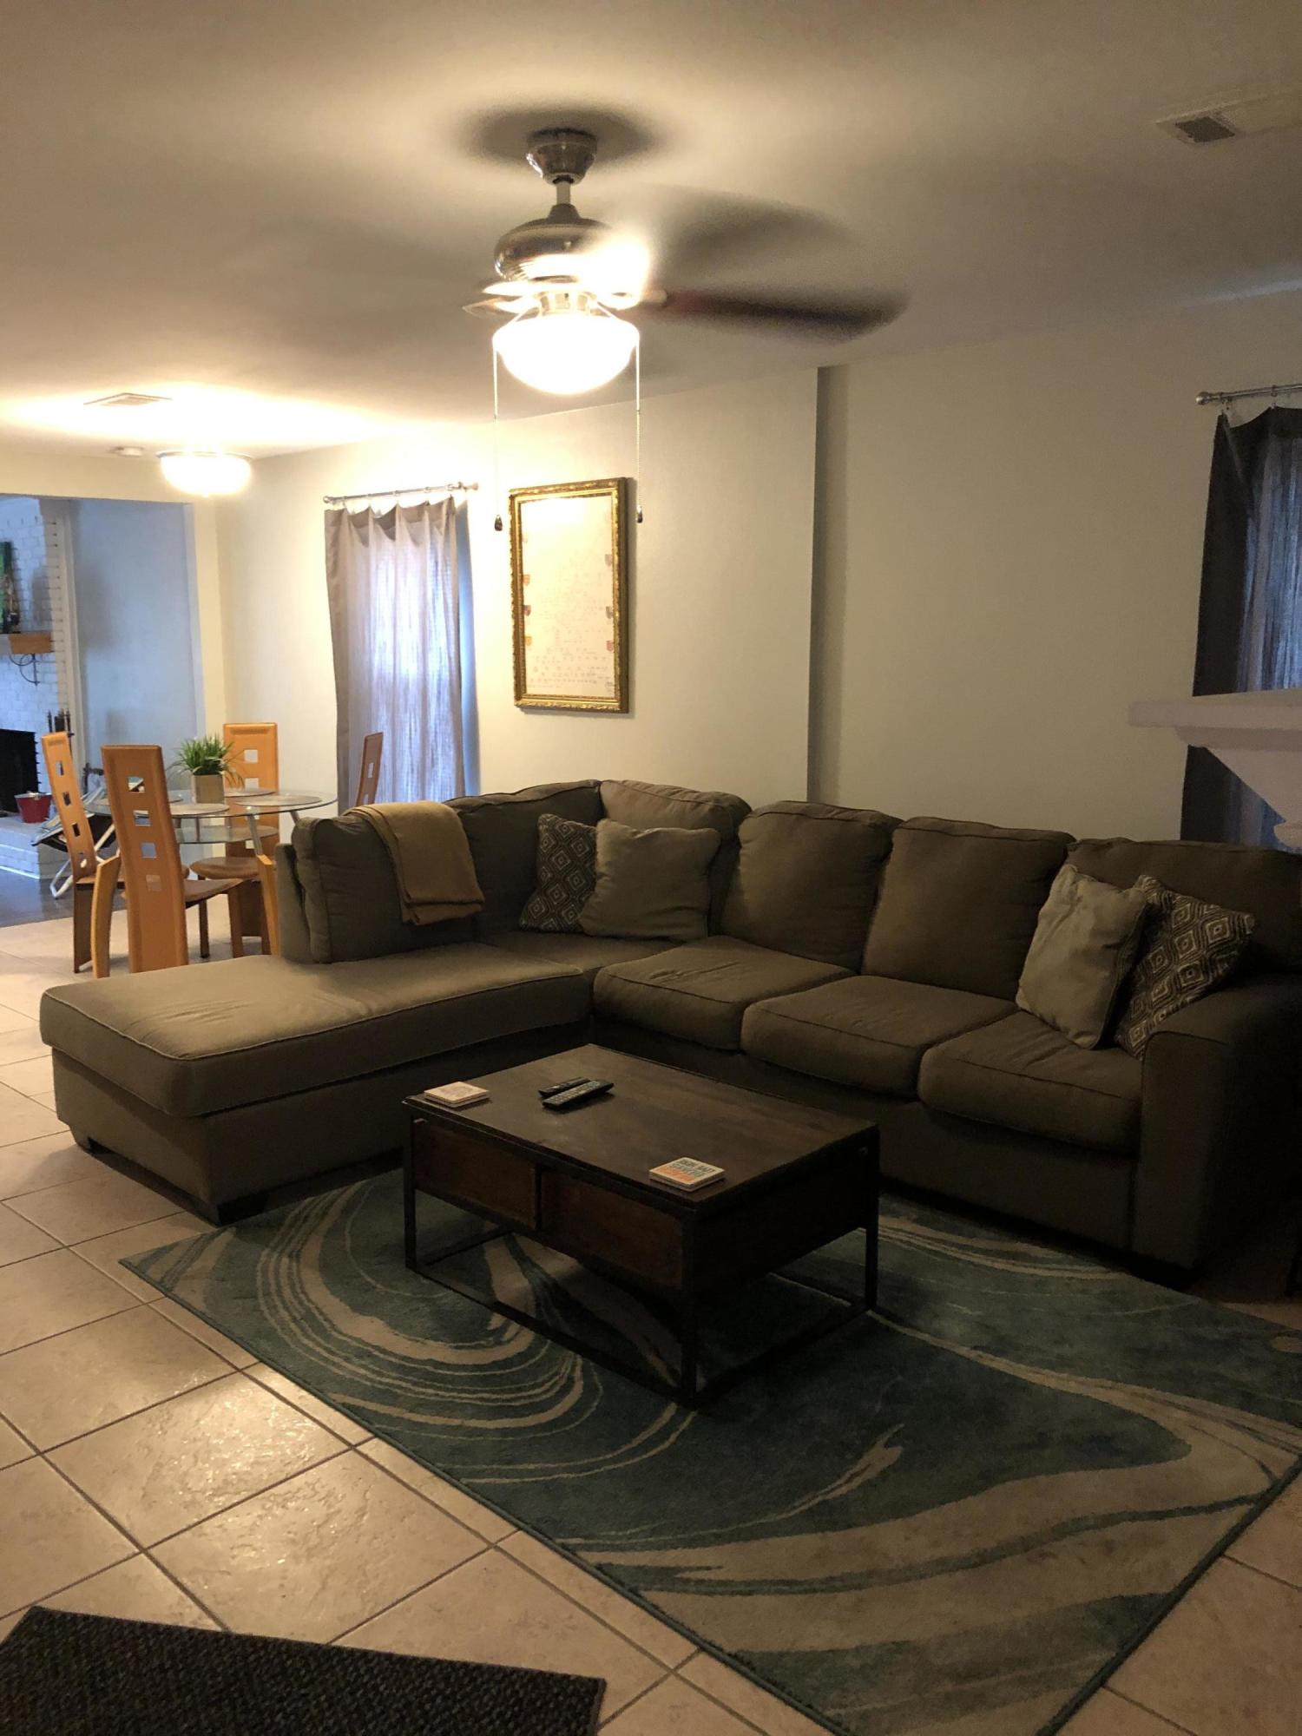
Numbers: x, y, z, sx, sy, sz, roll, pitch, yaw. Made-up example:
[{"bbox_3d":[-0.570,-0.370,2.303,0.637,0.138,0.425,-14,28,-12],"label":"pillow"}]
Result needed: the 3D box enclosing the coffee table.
[{"bbox_3d":[-0.040,0.771,3.262,0.926,0.430,0.615,9,13,43],"label":"coffee table"}]

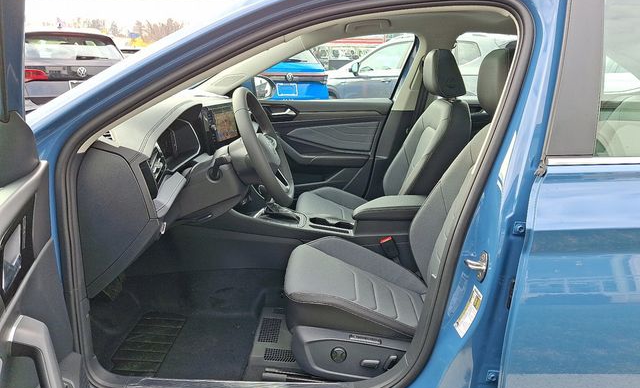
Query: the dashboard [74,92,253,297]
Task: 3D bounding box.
[{"bbox_3d":[-0.460,-0.163,1.818,0.480,0.480,1.420,0,16,1],"label":"dashboard"}]

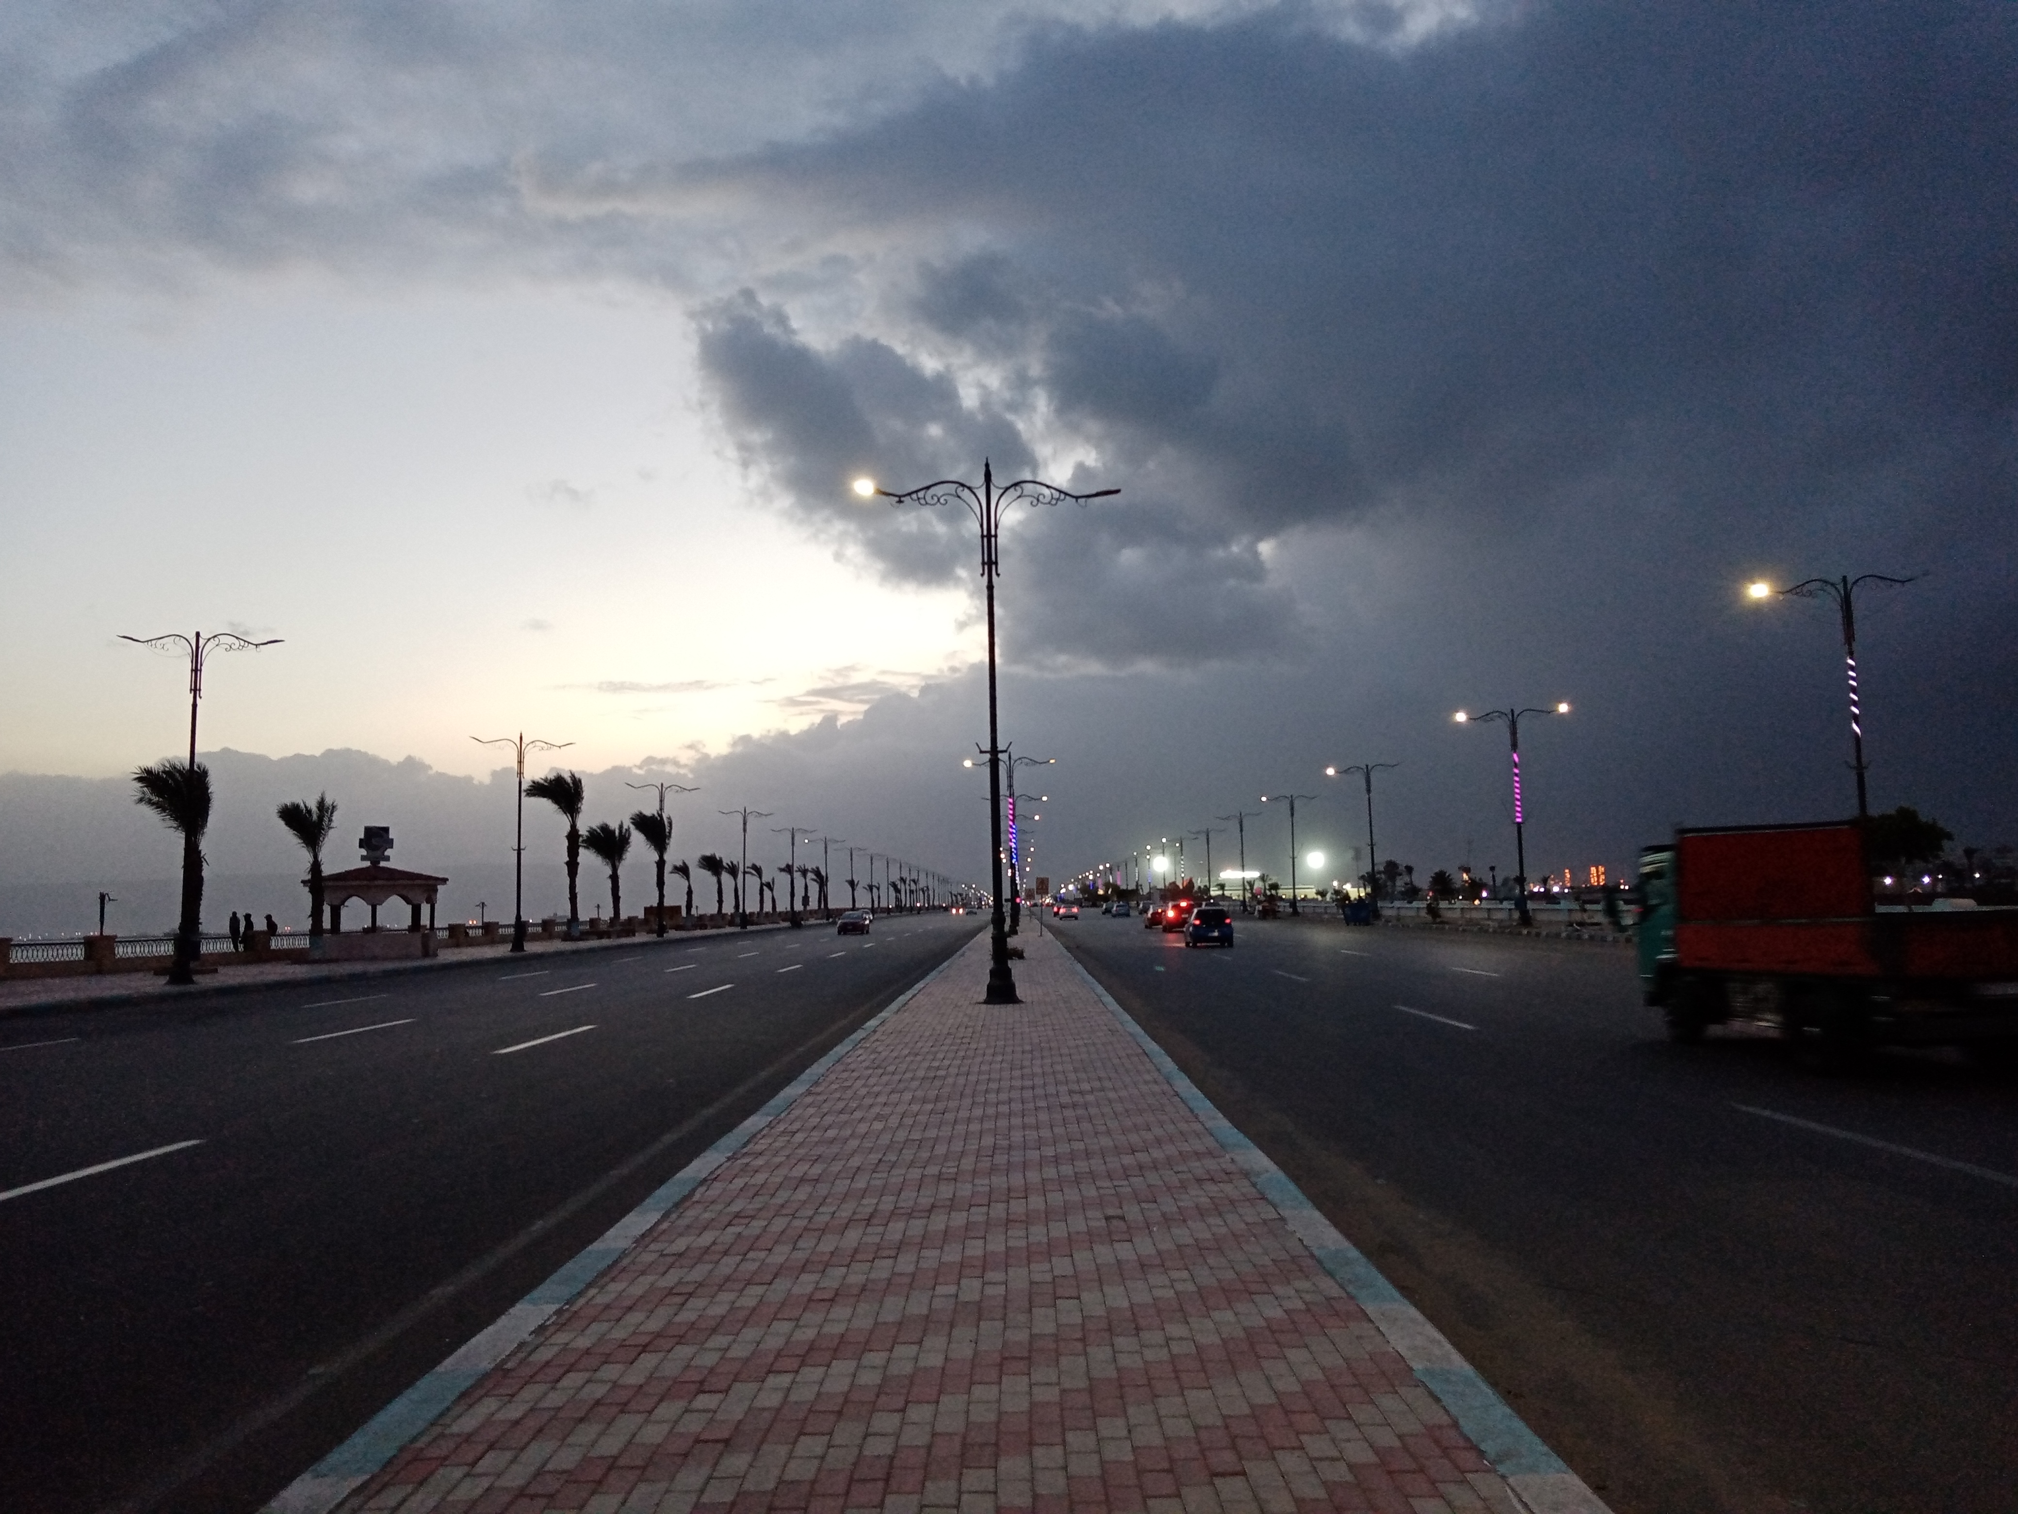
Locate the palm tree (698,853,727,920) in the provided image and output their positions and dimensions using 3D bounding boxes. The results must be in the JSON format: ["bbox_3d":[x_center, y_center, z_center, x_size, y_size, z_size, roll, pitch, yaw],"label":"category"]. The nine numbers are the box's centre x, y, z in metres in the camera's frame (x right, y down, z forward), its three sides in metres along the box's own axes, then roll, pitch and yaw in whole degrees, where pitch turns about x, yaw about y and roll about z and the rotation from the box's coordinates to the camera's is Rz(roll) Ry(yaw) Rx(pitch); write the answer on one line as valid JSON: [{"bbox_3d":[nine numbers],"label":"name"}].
[{"bbox_3d":[-24.538,11.011,125.197,2.180,6.000,1.920,0,-6,-11],"label":"palm tree"}]

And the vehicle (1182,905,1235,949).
[{"bbox_3d":[7.656,6.548,58.449,1.620,1.500,3.700,-1,-5,1],"label":"vehicle"}]

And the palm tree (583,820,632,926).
[{"bbox_3d":[-23.843,7.068,90.000,2.850,6.500,2.700,-1,-5,0],"label":"palm tree"}]

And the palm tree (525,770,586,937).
[{"bbox_3d":[-25.538,5.485,85.142,3.160,9.410,2.780,0,-6,-17],"label":"palm tree"}]

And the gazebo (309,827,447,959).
[{"bbox_3d":[-24.796,5.305,59.300,4.700,5.100,4.700,0,-6,-13],"label":"gazebo"}]

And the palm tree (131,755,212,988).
[{"bbox_3d":[-25.384,3.257,45.824,2.060,6.350,1.810,2,-6,-29],"label":"palm tree"}]

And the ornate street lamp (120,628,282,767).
[{"bbox_3d":[-20.578,1.284,38.100,4.200,8.850,0.600,-1,-5,0],"label":"ornate street lamp"}]

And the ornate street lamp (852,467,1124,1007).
[{"bbox_3d":[-0.230,-0.418,24.584,4.250,8.850,0.600,-1,-5,0],"label":"ornate street lamp"}]

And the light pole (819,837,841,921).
[{"bbox_3d":[-19.434,13.066,162.556,4.100,9.000,0.600,-1,-5,1],"label":"light pole"}]

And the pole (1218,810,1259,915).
[{"bbox_3d":[21.168,9.529,137.046,4.250,8.850,0.600,-1,-5,0],"label":"pole"}]

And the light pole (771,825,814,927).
[{"bbox_3d":[-19.193,10.755,135.432,4.250,8.850,0.600,-1,-5,0],"label":"light pole"}]

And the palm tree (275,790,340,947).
[{"bbox_3d":[-25.105,4.225,54.093,1.950,5.990,1.720,1,-6,-25],"label":"palm tree"}]

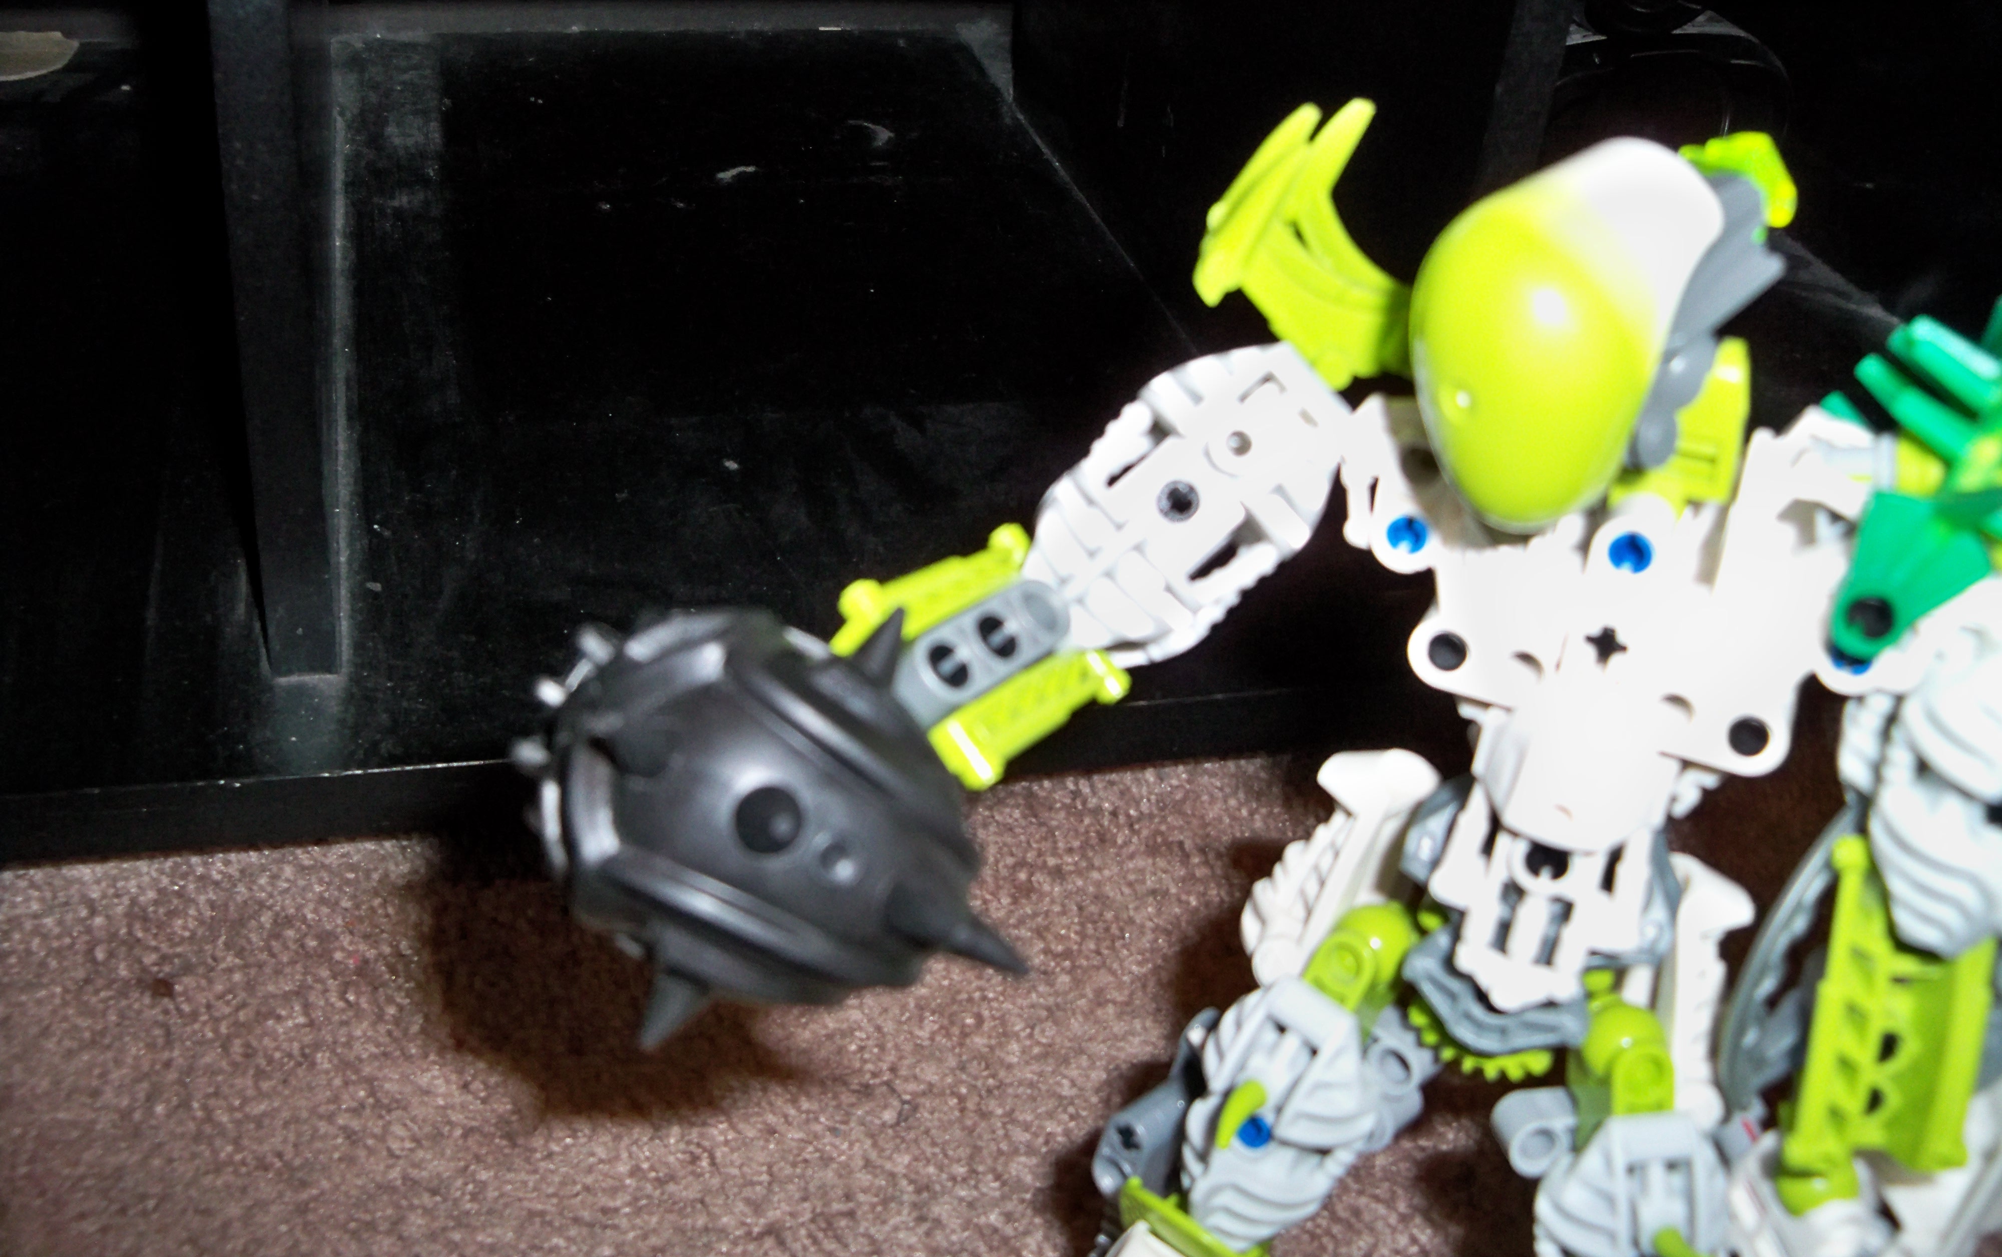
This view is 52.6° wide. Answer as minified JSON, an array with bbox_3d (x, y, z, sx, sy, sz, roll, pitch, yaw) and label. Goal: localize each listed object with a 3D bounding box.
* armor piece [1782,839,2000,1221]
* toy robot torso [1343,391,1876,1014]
[{"bbox_3d":[0.108,0.049,0.246,0.021,0.049,0.015,-1,27,3],"label":"armor piece"},{"bbox_3d":[0.070,0.008,0.236,0.058,0.069,0.033,17,23,22],"label":"toy robot torso"}]

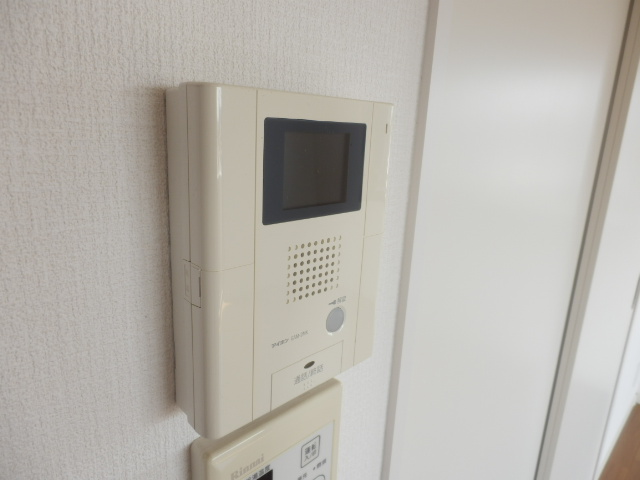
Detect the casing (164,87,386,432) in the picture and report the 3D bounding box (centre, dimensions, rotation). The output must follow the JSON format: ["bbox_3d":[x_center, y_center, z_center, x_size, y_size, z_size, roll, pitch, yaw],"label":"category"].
[{"bbox_3d":[-0.017,0.006,0.289,0.038,0.190,0.151,17,20,41],"label":"casing"}]

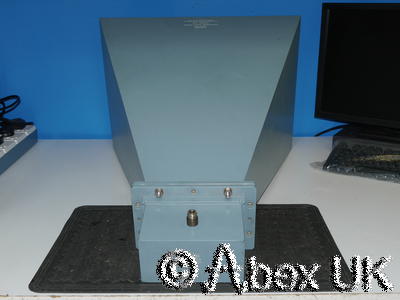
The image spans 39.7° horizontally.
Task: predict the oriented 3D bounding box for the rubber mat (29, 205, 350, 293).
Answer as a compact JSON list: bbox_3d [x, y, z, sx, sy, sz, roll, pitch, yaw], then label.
[{"bbox_3d":[-0.009,0.152,0.924,0.469,0.006,0.311,0,16,1],"label":"rubber mat"}]

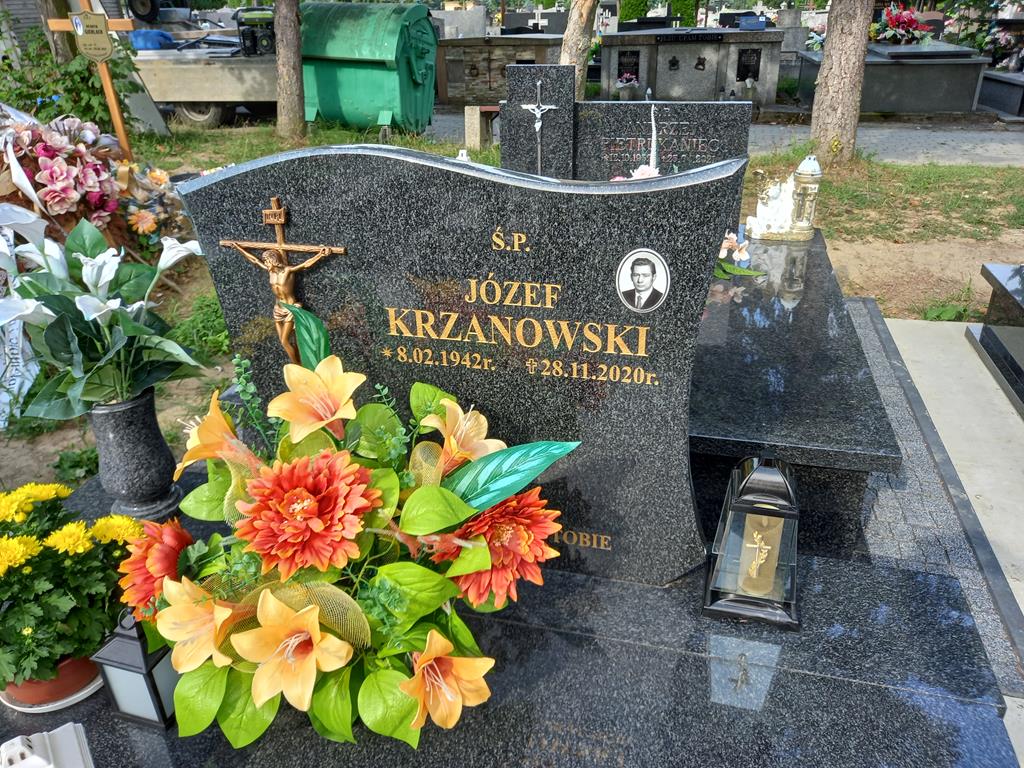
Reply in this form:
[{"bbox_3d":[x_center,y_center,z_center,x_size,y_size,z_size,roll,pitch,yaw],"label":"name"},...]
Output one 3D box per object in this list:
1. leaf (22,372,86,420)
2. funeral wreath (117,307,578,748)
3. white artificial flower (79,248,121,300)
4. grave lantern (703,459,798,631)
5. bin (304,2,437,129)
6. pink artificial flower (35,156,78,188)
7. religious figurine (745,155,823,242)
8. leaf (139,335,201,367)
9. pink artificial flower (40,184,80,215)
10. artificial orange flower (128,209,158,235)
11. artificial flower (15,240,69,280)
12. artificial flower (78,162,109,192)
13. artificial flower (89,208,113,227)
[{"bbox_3d":[-1.025,0.026,1.660,0.140,0.090,0.100,-19,32,-30],"label":"leaf"},{"bbox_3d":[-0.239,0.248,1.155,0.600,0.540,0.400,5,29,13],"label":"funeral wreath"},{"bbox_3d":[-0.881,-0.234,1.580,0.090,0.110,0.085,-16,31,-26],"label":"white artificial flower"},{"bbox_3d":[0.455,0.262,1.354,0.172,0.317,0.172,5,29,13],"label":"grave lantern"},{"bbox_3d":[-1.665,-3.650,8.670,1.270,1.420,1.080,8,29,18],"label":"bin"},{"bbox_3d":[-1.879,-0.872,3.050,0.170,0.130,0.110,-23,34,-35],"label":"pink artificial flower"},{"bbox_3d":[1.208,-0.834,3.284,0.300,0.365,0.160,5,29,13],"label":"religious figurine"},{"bbox_3d":[-0.695,-0.068,1.500,0.130,0.055,0.070,-15,31,-23],"label":"leaf"},{"bbox_3d":[-1.618,-0.661,2.650,0.140,0.120,0.100,-18,32,-27],"label":"pink artificial flower"},{"bbox_3d":[-1.619,-0.714,3.250,0.130,0.115,0.080,-14,30,-23],"label":"artificial orange flower"},{"bbox_3d":[-0.971,-0.256,1.530,0.105,0.085,0.085,-19,32,-29],"label":"artificial flower"},{"bbox_3d":[-1.737,-0.857,3.070,0.100,0.120,0.120,21,35,36],"label":"artificial flower"},{"bbox_3d":[-1.658,-0.671,2.980,0.095,0.075,0.070,-25,36,-38],"label":"artificial flower"}]

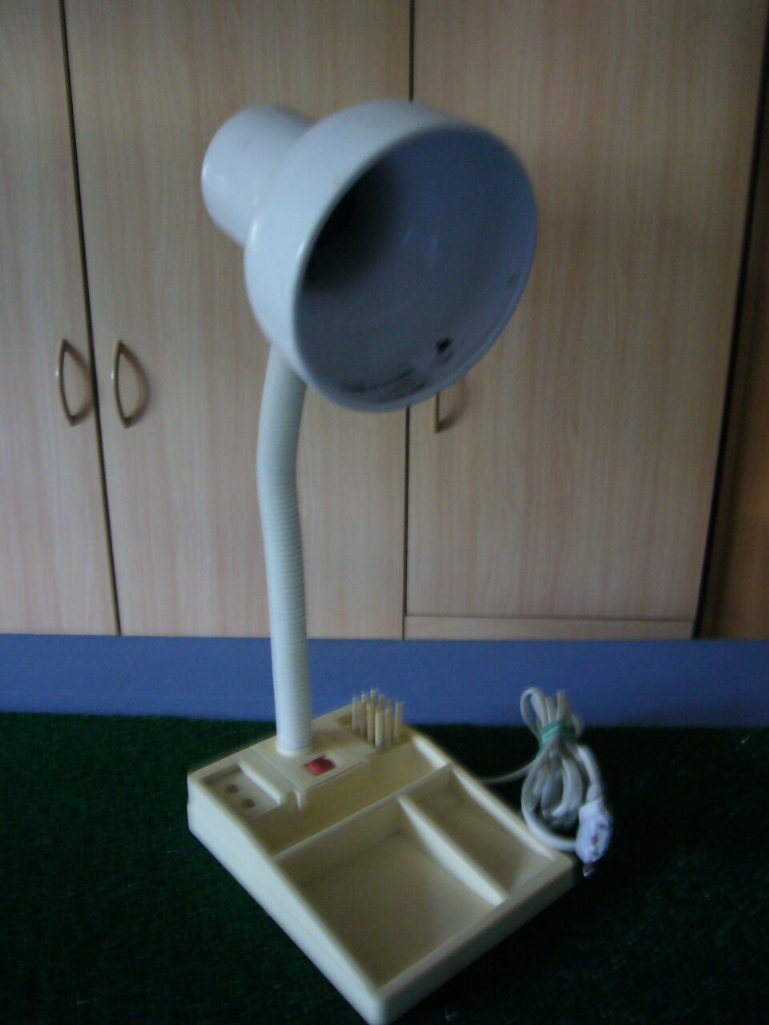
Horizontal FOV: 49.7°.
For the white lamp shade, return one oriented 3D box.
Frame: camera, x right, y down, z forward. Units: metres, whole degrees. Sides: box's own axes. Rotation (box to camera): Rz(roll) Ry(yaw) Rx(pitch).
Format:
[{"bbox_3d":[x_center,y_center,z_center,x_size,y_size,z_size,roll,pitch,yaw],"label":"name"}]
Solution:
[{"bbox_3d":[-0.030,-0.175,0.501,0.158,0.158,0.187,-11,41,-35],"label":"white lamp shade"}]

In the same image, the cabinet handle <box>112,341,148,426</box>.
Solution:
[{"bbox_3d":[-0.330,-0.158,1.032,0.010,0.110,0.033,1,15,3],"label":"cabinet handle"}]

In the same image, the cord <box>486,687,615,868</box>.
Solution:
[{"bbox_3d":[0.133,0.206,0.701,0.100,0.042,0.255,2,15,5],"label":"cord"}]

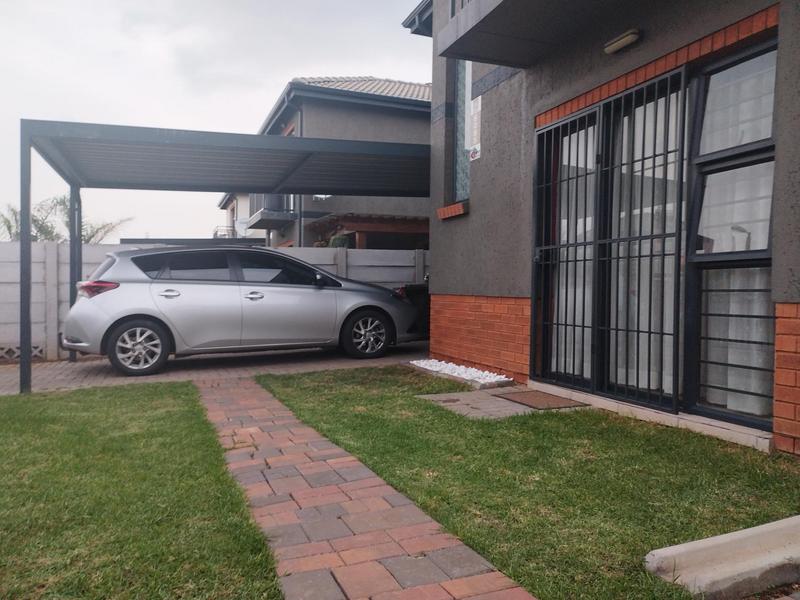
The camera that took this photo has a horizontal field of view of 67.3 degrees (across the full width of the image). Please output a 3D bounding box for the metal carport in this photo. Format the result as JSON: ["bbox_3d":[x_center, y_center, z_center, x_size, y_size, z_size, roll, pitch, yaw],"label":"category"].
[{"bbox_3d":[-1.400,-0.480,7.890,5.600,2.600,2.900,0,1,-22],"label":"metal carport"}]

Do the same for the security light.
[{"bbox_3d":[1.513,-1.760,4.092,0.080,0.080,0.280,0,1,-22],"label":"security light"}]

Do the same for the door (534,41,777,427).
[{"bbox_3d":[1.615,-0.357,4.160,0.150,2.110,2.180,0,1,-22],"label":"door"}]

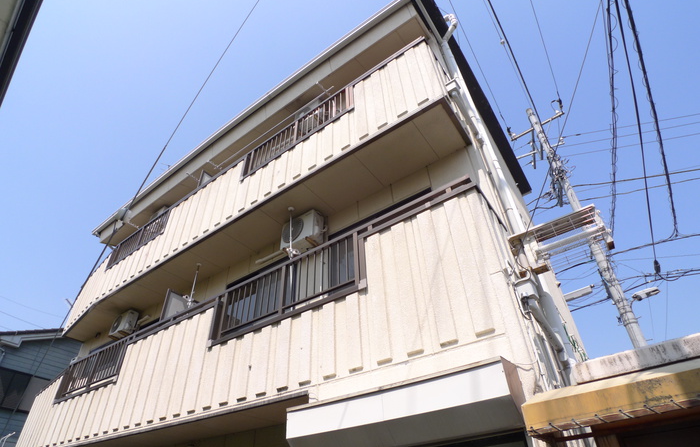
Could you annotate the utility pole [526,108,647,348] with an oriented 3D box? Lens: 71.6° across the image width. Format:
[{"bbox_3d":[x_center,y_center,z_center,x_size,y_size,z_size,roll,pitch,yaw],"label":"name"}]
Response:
[{"bbox_3d":[4.950,0.709,9.550,0.280,10.212,0.280,-27,-48,25],"label":"utility pole"}]

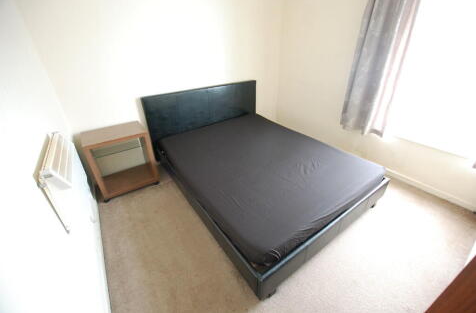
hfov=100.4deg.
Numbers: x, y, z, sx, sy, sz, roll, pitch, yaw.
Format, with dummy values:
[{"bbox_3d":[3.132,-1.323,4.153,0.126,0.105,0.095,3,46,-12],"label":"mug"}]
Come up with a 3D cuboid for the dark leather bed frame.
[{"bbox_3d":[0.163,-0.111,2.116,1.587,0.881,2.080,-20,35,-29],"label":"dark leather bed frame"}]

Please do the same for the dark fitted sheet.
[{"bbox_3d":[0.168,0.029,2.189,1.506,0.211,1.977,-20,35,-29],"label":"dark fitted sheet"}]

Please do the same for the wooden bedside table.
[{"bbox_3d":[-1.222,0.050,2.122,0.543,0.651,0.393,-20,35,-29],"label":"wooden bedside table"}]

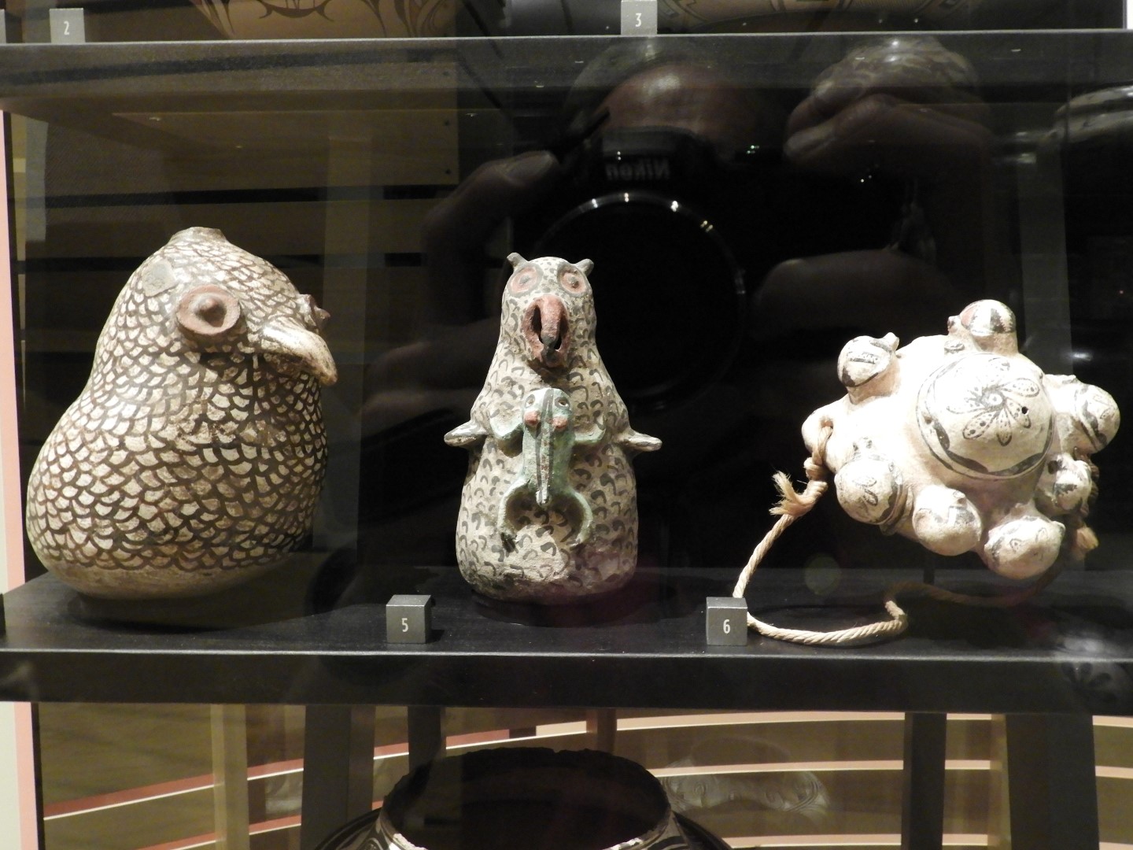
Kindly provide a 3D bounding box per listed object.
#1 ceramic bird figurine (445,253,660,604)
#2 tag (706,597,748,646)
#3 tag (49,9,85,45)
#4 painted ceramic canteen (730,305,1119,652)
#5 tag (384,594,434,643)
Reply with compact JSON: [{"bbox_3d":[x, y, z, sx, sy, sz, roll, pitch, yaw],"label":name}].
[{"bbox_3d":[-0.008,0.002,0.654,0.123,0.195,0.114,0,7,0],"label":"ceramic bird figurine"},{"bbox_3d":[0.084,0.103,0.601,0.020,0.020,0.020,0,7,5],"label":"tag"},{"bbox_3d":[-0.287,-0.231,0.670,0.020,0.020,0.020,0,7,4],"label":"tag"},{"bbox_3d":[0.207,0.018,0.649,0.227,0.175,0.136,0,7,2],"label":"painted ceramic canteen"},{"bbox_3d":[-0.083,0.103,0.608,0.020,0.020,0.020,0,7,3],"label":"tag"}]

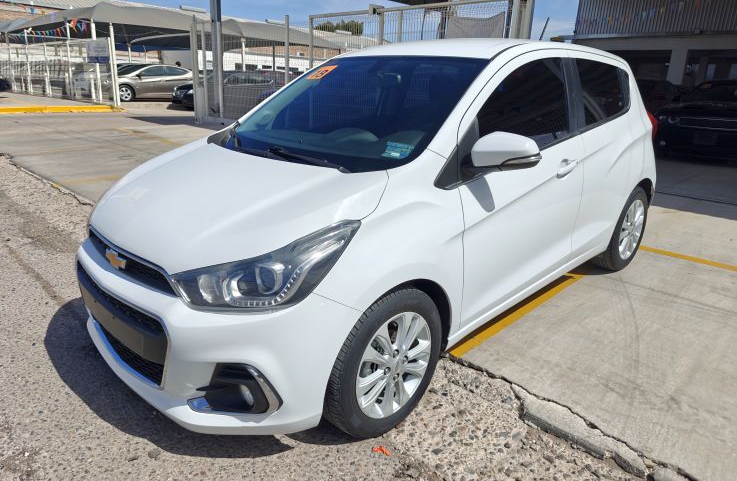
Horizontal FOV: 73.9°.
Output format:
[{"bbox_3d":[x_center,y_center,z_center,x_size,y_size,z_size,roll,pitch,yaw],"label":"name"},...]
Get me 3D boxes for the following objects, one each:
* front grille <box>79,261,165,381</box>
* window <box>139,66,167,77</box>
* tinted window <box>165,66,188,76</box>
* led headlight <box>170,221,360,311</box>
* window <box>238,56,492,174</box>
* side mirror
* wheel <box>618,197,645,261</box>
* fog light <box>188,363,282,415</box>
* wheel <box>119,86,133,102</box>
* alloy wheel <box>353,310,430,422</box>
[{"bbox_3d":[-0.946,0.266,1.814,0.110,0.300,0.770,-17,25,-41],"label":"front grille"},{"bbox_3d":[-8.665,-6.787,19.671,0.090,0.384,1.067,-3,12,44],"label":"window"},{"bbox_3d":[-7.968,-7.040,20.402,0.090,0.397,1.059,-3,12,44],"label":"tinted window"},{"bbox_3d":[-0.319,0.071,1.593,0.386,0.230,0.470,13,22,32],"label":"led headlight"},{"bbox_3d":[-0.105,-0.669,2.349,1.240,0.080,0.868,19,57,43],"label":"window"},{"bbox_3d":[0.519,-0.341,1.865,0.150,0.145,0.250,-17,25,-41],"label":"side mirror"},{"bbox_3d":[1.768,-0.085,3.431,0.414,0.414,0.150,-17,25,-41],"label":"wheel"},{"bbox_3d":[-0.436,0.484,1.595,0.271,0.186,0.131,9,21,24],"label":"fog light"},{"bbox_3d":[-9.463,-5.693,19.050,0.160,0.440,0.440,17,24,39],"label":"wheel"},{"bbox_3d":[0.053,0.445,1.861,0.414,0.414,0.150,-17,25,-41],"label":"alloy wheel"}]

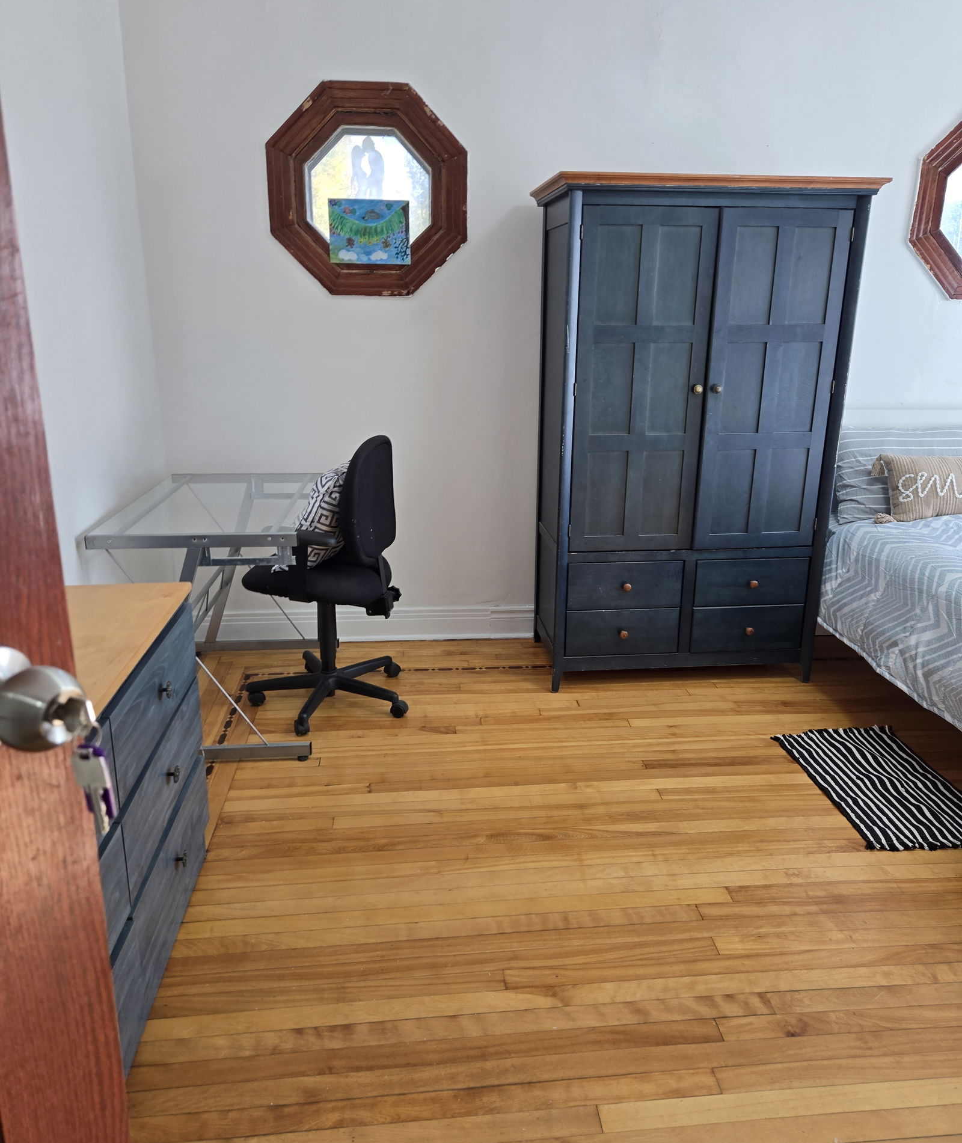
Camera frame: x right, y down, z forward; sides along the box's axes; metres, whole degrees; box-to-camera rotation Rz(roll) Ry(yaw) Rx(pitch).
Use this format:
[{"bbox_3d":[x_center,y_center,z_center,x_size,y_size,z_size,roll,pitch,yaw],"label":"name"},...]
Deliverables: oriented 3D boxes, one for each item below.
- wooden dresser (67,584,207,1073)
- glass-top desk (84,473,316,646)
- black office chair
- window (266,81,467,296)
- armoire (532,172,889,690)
[{"bbox_3d":[-0.820,0.558,1.530,0.397,0.733,1.184,-1,17,-6],"label":"wooden dresser"},{"bbox_3d":[-0.892,0.104,3.049,0.605,0.736,1.015,-1,17,-6],"label":"glass-top desk"},{"bbox_3d":[-0.527,0.003,2.992,0.612,0.968,0.599,4,17,11],"label":"black office chair"},{"bbox_3d":[-0.421,-1.426,3.210,0.742,0.736,0.100,-1,17,-6],"label":"window"},{"bbox_3d":[0.748,-0.477,3.218,1.075,1.783,0.599,-1,17,-6],"label":"armoire"}]

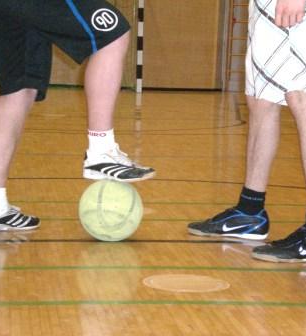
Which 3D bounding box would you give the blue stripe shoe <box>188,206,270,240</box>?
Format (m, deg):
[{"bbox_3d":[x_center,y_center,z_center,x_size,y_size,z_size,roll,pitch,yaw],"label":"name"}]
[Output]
[{"bbox_3d":[0.276,0.194,4.046,0.288,0.102,0.104,2,6,5],"label":"blue stripe shoe"}]

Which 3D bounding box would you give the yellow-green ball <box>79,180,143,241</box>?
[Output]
[{"bbox_3d":[-0.142,0.147,3.842,0.217,0.217,0.217,1,6,0],"label":"yellow-green ball"}]

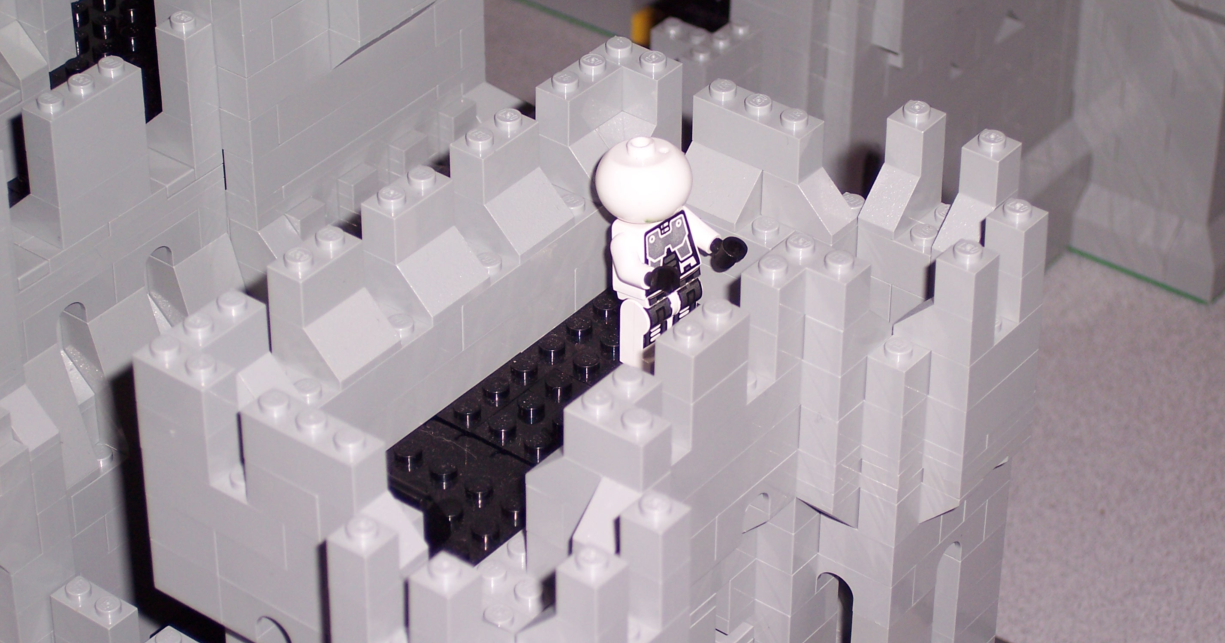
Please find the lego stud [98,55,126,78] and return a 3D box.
[{"bbox_3d":[-0.095,-0.049,0.701,0.005,0.002,0.005,0,36,0],"label":"lego stud"}]

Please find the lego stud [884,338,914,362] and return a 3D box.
[{"bbox_3d":[0.049,0.005,0.634,0.005,0.002,0.005,0,36,0],"label":"lego stud"}]

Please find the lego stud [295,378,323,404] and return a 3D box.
[{"bbox_3d":[-0.051,0.012,0.624,0.005,0.002,0.005,0,36,0],"label":"lego stud"}]

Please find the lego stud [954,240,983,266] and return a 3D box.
[{"bbox_3d":[0.060,-0.012,0.624,0.005,0.002,0.005,0,36,0],"label":"lego stud"}]

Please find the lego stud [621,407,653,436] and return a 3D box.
[{"bbox_3d":[0.004,0.016,0.584,0.005,0.002,0.005,0,36,0],"label":"lego stud"}]

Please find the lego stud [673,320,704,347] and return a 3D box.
[{"bbox_3d":[0.013,0.002,0.604,0.005,0.002,0.005,0,36,0],"label":"lego stud"}]

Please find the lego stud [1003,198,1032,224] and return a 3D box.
[{"bbox_3d":[0.070,-0.019,0.634,0.005,0.002,0.005,0,36,0],"label":"lego stud"}]

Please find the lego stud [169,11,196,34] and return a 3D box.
[{"bbox_3d":[-0.084,-0.058,0.716,0.005,0.002,0.005,0,36,0],"label":"lego stud"}]

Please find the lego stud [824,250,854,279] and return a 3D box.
[{"bbox_3d":[0.038,-0.010,0.623,0.005,0.002,0.005,0,36,0],"label":"lego stud"}]

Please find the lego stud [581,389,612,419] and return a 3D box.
[{"bbox_3d":[-0.003,0.013,0.588,0.005,0.002,0.005,0,36,0],"label":"lego stud"}]

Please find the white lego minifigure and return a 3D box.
[{"bbox_3d":[0.009,-0.012,0.655,0.025,0.044,0.024,25,42,30],"label":"white lego minifigure"}]

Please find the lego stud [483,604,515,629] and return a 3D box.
[{"bbox_3d":[-0.019,0.049,0.604,0.005,0.002,0.005,0,36,0],"label":"lego stud"}]

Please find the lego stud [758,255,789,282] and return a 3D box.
[{"bbox_3d":[0.027,-0.009,0.619,0.005,0.002,0.005,0,36,0],"label":"lego stud"}]

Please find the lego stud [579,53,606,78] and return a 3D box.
[{"bbox_3d":[-0.004,-0.047,0.672,0.005,0.002,0.005,0,36,0],"label":"lego stud"}]

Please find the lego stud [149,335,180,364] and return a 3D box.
[{"bbox_3d":[-0.073,0.005,0.600,0.005,0.002,0.005,0,36,0],"label":"lego stud"}]

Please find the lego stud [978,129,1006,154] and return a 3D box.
[{"bbox_3d":[0.067,-0.032,0.653,0.005,0.002,0.005,0,36,0],"label":"lego stud"}]

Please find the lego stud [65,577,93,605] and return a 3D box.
[{"bbox_3d":[-0.104,0.053,0.716,0.005,0.002,0.005,25,42,30],"label":"lego stud"}]

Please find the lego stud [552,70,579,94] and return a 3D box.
[{"bbox_3d":[-0.009,-0.043,0.668,0.005,0.002,0.005,0,36,0],"label":"lego stud"}]

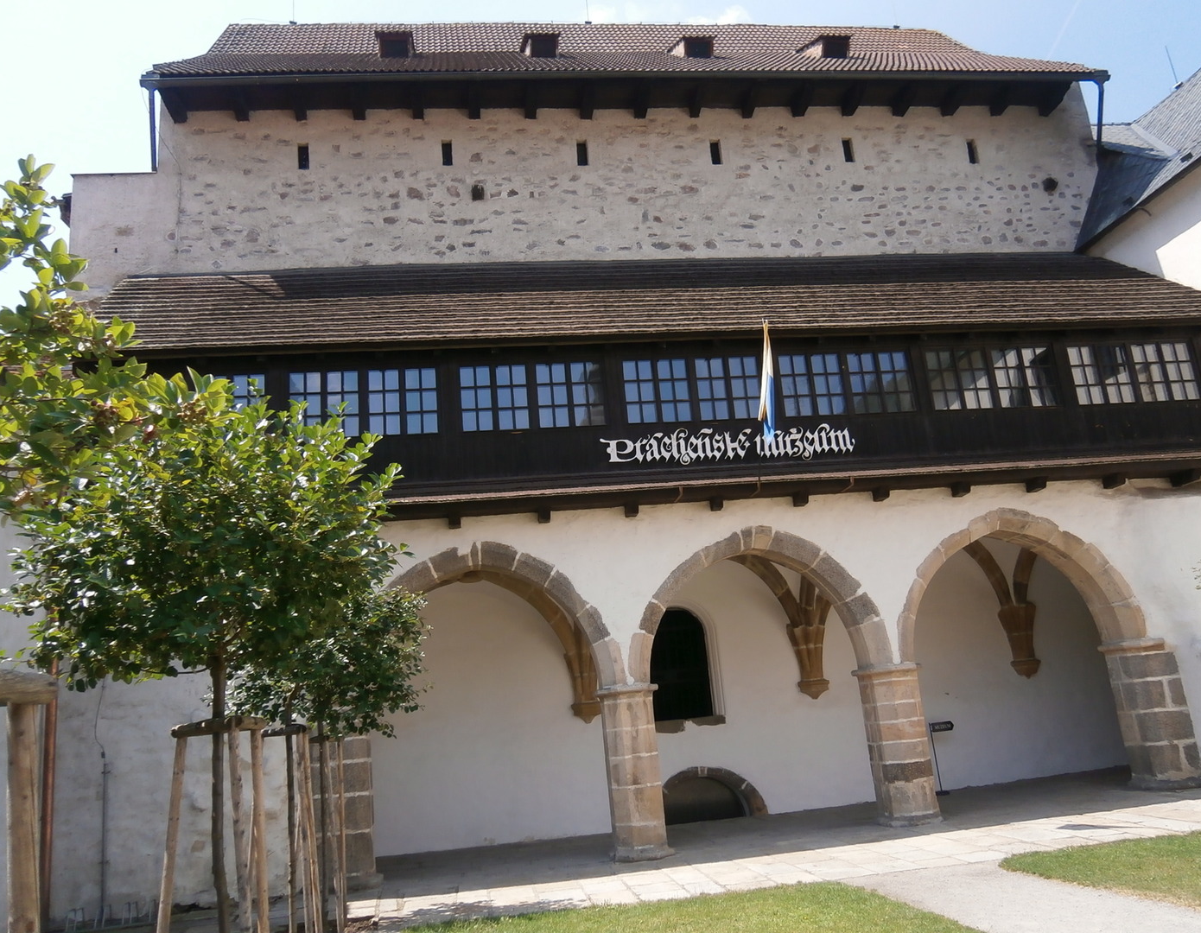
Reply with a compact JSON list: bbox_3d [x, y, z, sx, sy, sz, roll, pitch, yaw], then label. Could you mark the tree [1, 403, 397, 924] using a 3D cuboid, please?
[{"bbox_3d":[-2.033,1.425,4.866,2.086,3.732,2.086,-3,-13,-9],"label":"tree"}]

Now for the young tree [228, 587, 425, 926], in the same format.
[{"bbox_3d":[-2.910,3.023,9.986,1.950,3.586,1.950,-3,-12,-9],"label":"young tree"}]

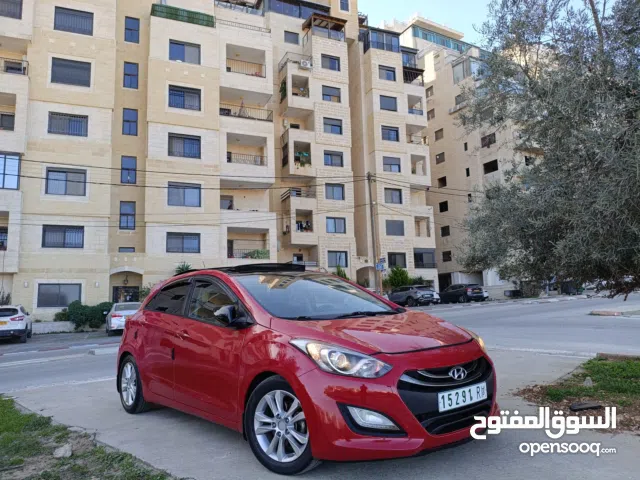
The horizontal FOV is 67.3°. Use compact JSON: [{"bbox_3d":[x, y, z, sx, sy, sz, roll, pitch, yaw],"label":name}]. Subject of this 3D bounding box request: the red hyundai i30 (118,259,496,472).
[{"bbox_3d":[-0.480,1.003,4.738,1.790,1.470,4.300,4,-10,-42],"label":"red hyundai i30"}]

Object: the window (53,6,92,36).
[{"bbox_3d":[-14.105,-12.500,27.507,1.957,1.477,0.150,1,-9,-20],"label":"window"}]

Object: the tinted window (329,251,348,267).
[{"bbox_3d":[1.618,1.750,43.375,1.912,1.436,0.150,2,-9,-23],"label":"tinted window"}]

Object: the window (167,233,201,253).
[{"bbox_3d":[-8.381,0.160,29.555,1.980,1.232,0.150,1,-9,-20],"label":"window"}]

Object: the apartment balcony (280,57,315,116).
[{"bbox_3d":[-2.139,-13.892,44.887,2.575,4.229,2.130,2,-9,-23],"label":"apartment balcony"}]

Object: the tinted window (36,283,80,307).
[{"bbox_3d":[-13.639,2.937,25.317,1.961,1.199,0.152,2,-9,-21],"label":"tinted window"}]

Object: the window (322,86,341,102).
[{"bbox_3d":[1.108,-13.755,45.561,1.875,1.484,0.152,2,-9,-21],"label":"window"}]

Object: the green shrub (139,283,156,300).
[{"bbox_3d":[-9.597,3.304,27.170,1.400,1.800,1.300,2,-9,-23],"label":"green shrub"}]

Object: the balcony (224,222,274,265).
[{"bbox_3d":[-4.923,0.383,31.879,3.201,2.672,2.032,2,-9,-21],"label":"balcony"}]

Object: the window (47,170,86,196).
[{"bbox_3d":[-13.807,-3.138,26.233,1.941,1.446,0.150,2,-9,-23],"label":"window"}]

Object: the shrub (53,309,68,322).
[{"bbox_3d":[-13.080,3.813,24.277,0.813,0.711,0.762,2,-9,-21],"label":"shrub"}]

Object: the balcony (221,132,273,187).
[{"bbox_3d":[-5.089,-5.273,32.601,3.629,3.190,1.650,2,-9,-23],"label":"balcony"}]

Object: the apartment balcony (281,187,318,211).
[{"bbox_3d":[-1.915,-3.362,44.215,2.490,1.910,2.896,2,-9,-21],"label":"apartment balcony"}]

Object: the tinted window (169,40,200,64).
[{"bbox_3d":[-8.760,-12.156,31.262,1.983,1.423,0.150,2,-9,-23],"label":"tinted window"}]

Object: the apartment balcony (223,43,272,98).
[{"bbox_3d":[-5.340,-11.472,33.444,3.467,3.140,1.941,2,-9,-23],"label":"apartment balcony"}]

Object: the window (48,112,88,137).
[{"bbox_3d":[-13.915,-6.389,26.689,1.961,1.240,0.152,2,-9,-21],"label":"window"}]

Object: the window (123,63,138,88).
[{"bbox_3d":[-12.113,-10.541,30.884,0.882,1.753,0.129,2,-9,-23],"label":"window"}]

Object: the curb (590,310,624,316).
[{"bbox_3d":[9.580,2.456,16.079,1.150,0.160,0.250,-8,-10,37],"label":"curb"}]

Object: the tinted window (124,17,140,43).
[{"bbox_3d":[-12.211,-13.635,31.312,0.882,1.723,0.129,2,-9,-23],"label":"tinted window"}]

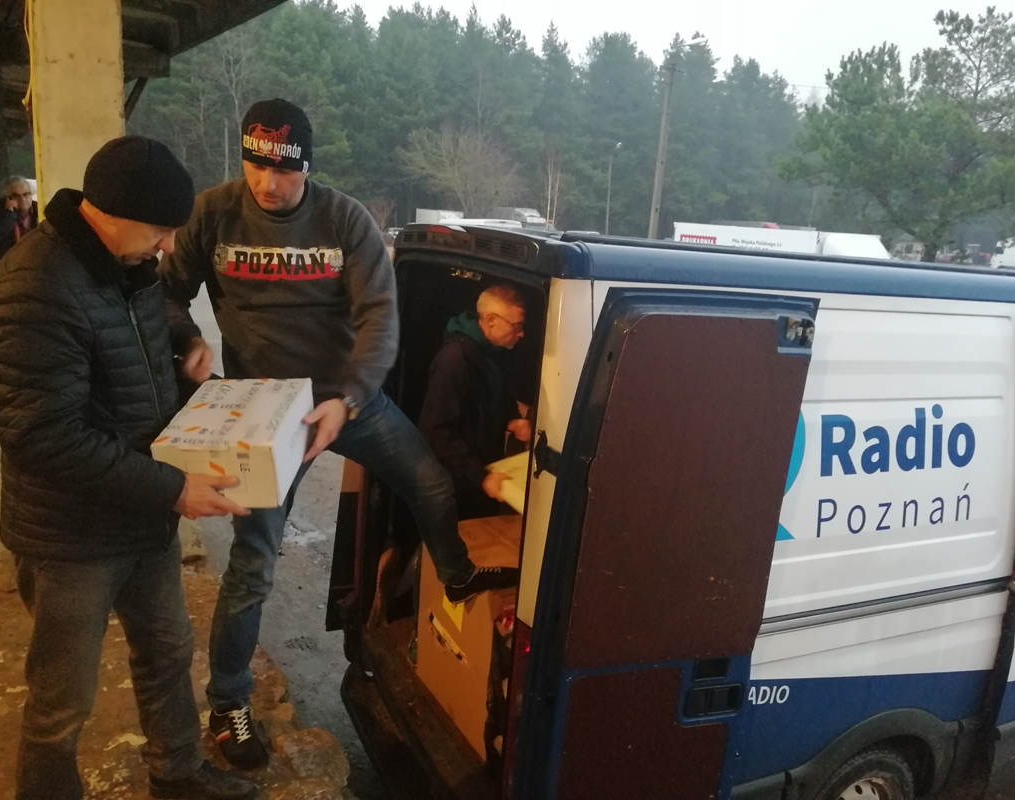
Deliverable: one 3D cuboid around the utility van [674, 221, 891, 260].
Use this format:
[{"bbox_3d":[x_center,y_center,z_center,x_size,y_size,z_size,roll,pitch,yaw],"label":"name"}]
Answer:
[{"bbox_3d":[7.786,-3.477,24.973,6.600,3.150,2.150,2,10,-7],"label":"utility van"}]

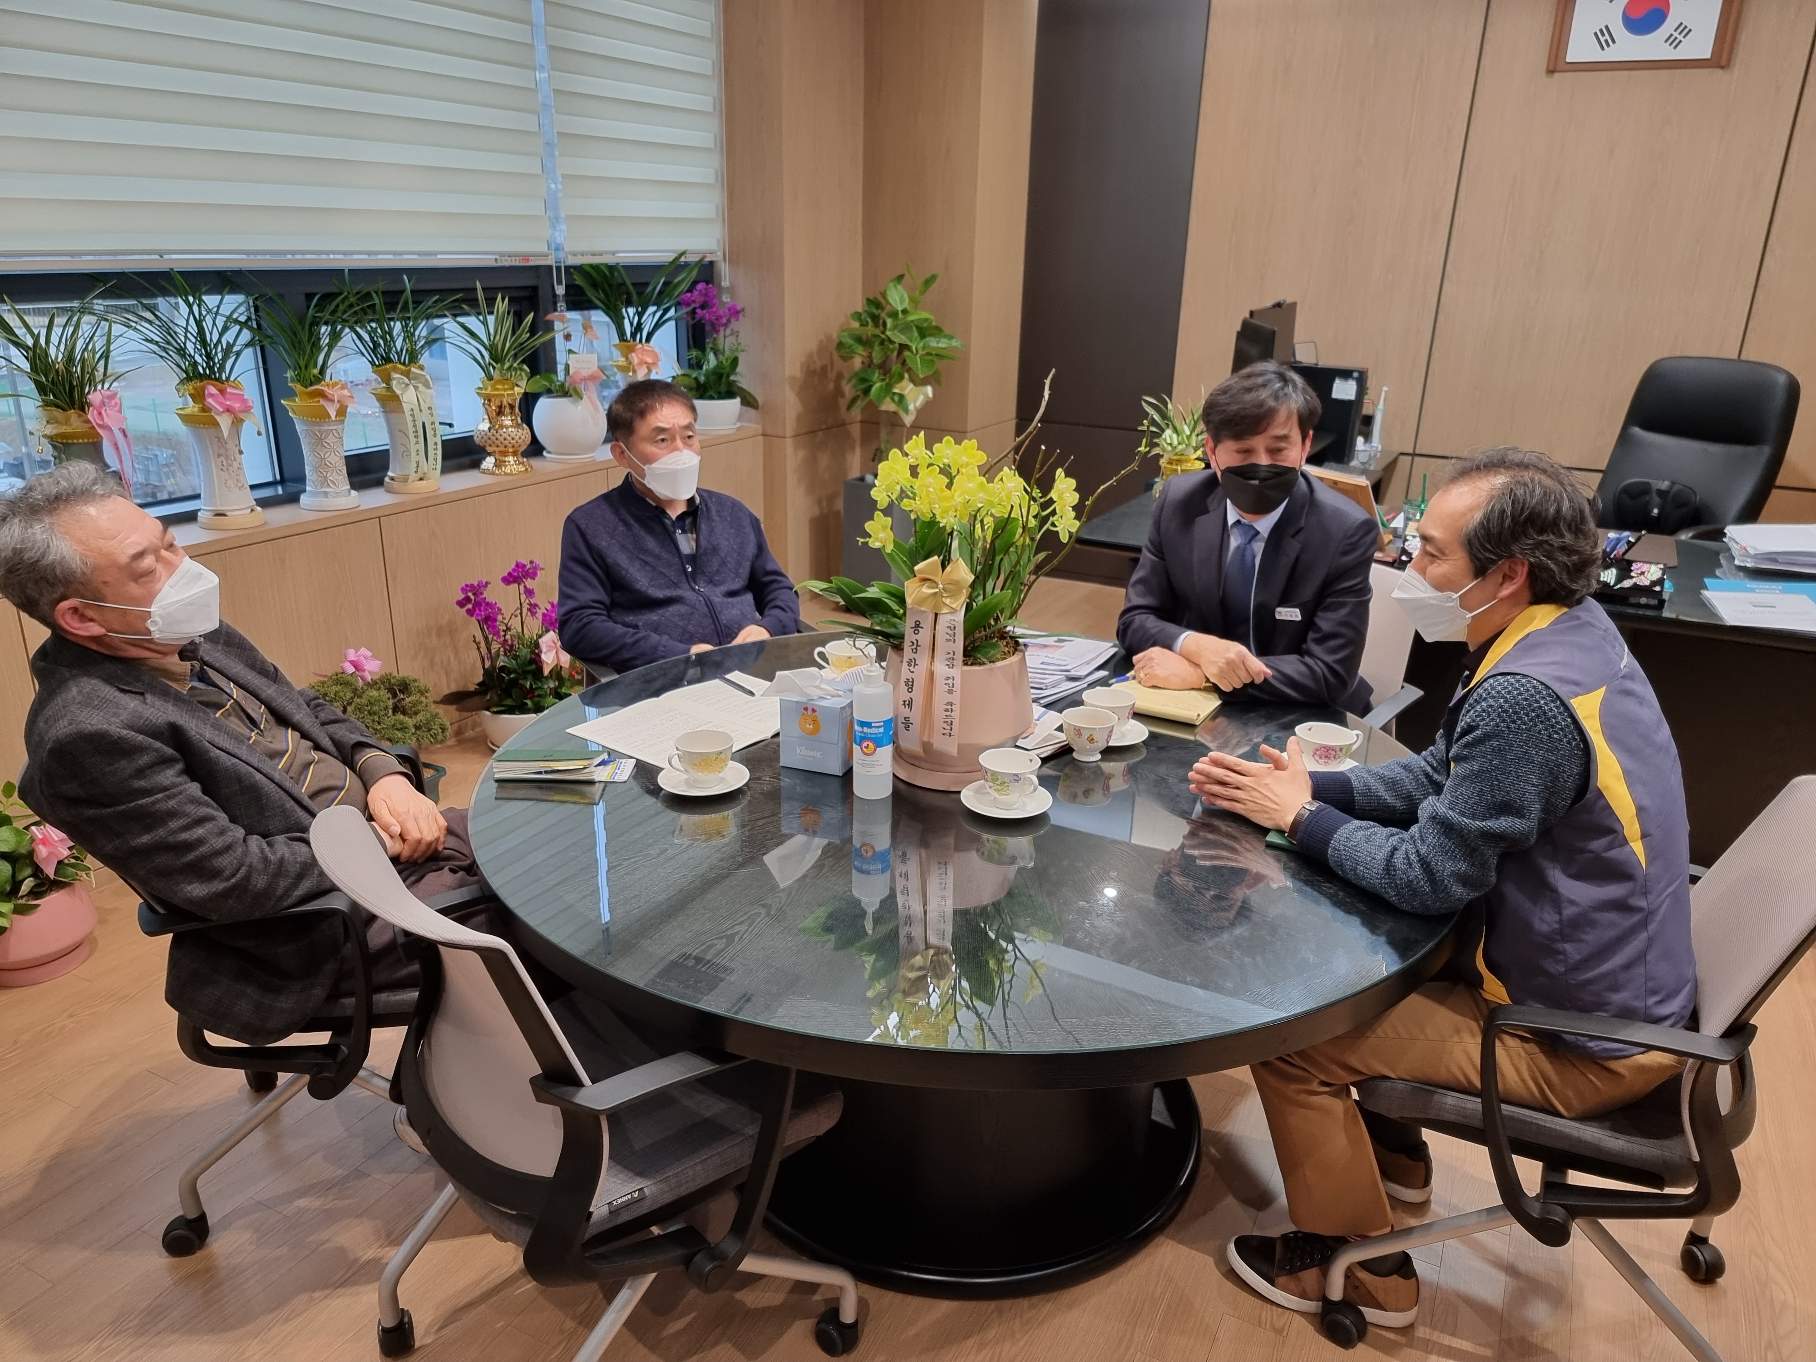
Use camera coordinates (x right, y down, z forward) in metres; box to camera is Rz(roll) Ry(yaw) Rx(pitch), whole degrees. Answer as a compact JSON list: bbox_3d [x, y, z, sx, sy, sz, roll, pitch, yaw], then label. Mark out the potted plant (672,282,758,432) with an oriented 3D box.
[{"bbox_3d":[-0.827,-1.362,5.271,0.340,0.610,0.370,1,19,0],"label":"potted plant"}]

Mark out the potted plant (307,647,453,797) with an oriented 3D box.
[{"bbox_3d":[-1.534,0.140,3.591,0.360,0.480,0.420,11,22,26],"label":"potted plant"}]

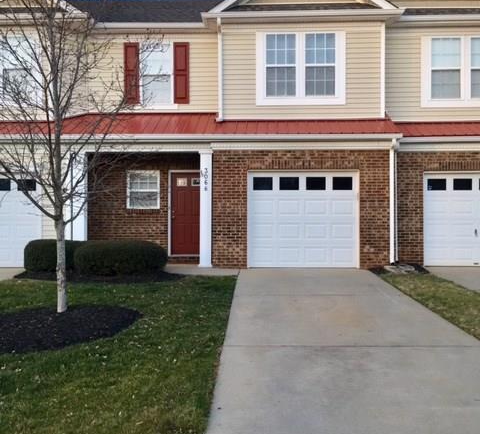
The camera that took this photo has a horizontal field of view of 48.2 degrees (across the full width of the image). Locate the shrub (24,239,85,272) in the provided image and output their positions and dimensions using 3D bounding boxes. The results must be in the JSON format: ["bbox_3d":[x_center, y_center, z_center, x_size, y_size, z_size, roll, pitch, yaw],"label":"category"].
[{"bbox_3d":[-3.960,0.810,11.750,1.450,0.680,1.100,0,1,3],"label":"shrub"}]

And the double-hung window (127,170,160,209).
[{"bbox_3d":[-2.390,-0.670,13.320,0.830,0.970,0.100,0,1,3],"label":"double-hung window"}]

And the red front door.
[{"bbox_3d":[-1.240,-0.085,13.270,0.950,2.060,0.080,0,1,3],"label":"red front door"}]

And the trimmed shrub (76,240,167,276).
[{"bbox_3d":[-2.500,0.820,11.250,1.930,0.700,1.150,0,1,3],"label":"trimmed shrub"}]

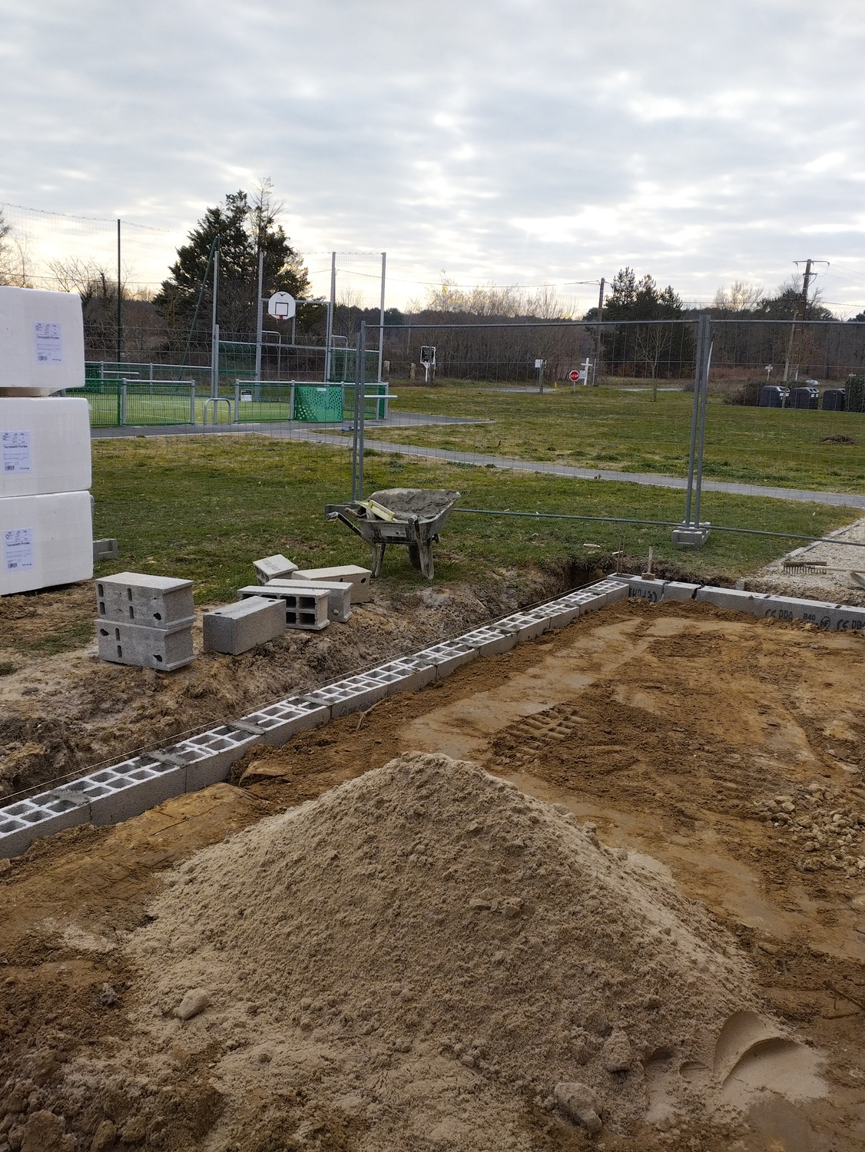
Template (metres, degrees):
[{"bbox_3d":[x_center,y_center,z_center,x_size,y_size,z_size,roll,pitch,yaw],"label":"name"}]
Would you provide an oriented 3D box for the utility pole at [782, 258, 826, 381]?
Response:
[{"bbox_3d":[25.030,-16.511,72.006,2.600,10.300,0.400,6,12,18],"label":"utility pole"}]

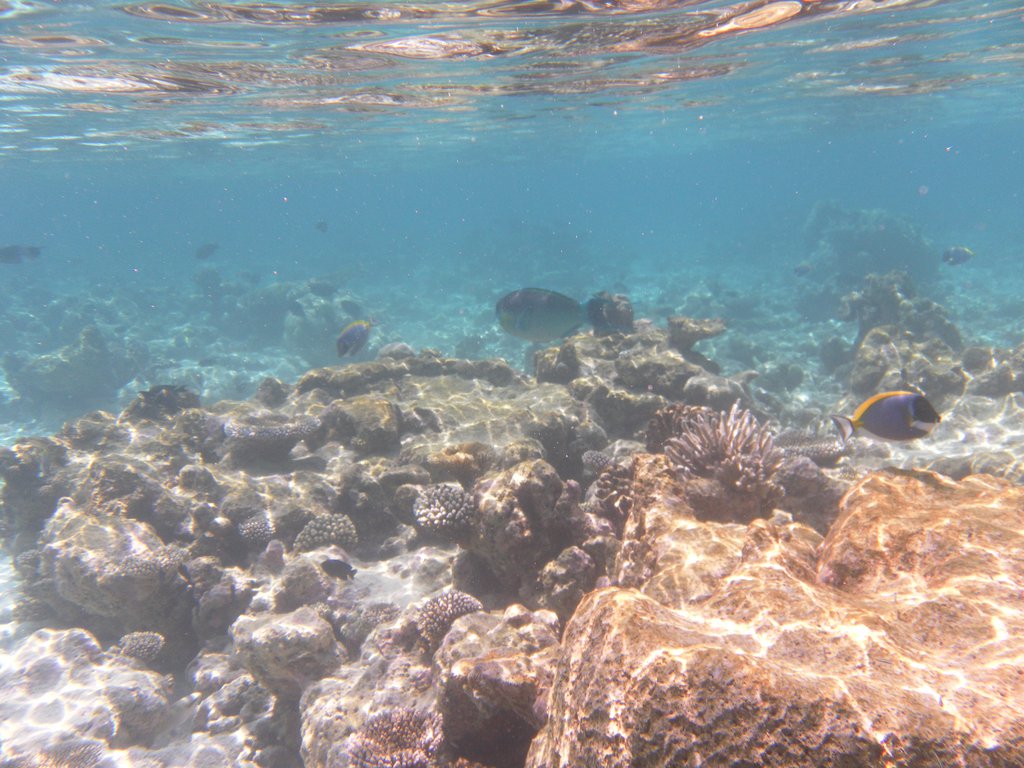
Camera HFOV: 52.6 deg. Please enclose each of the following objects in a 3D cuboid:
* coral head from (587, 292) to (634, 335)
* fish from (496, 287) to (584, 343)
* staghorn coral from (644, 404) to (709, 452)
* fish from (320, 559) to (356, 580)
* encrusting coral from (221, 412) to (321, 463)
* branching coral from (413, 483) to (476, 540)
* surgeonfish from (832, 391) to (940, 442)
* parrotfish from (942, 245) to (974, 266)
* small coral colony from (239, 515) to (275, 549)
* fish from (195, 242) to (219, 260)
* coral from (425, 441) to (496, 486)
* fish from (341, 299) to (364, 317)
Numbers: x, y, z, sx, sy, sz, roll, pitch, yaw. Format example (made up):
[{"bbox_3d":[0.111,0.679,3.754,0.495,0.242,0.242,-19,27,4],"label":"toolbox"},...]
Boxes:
[{"bbox_3d":[0.397,-0.288,4.200,0.190,0.184,0.180,0,9,0],"label":"coral head"},{"bbox_3d":[0.116,-0.282,4.200,0.370,0.220,0.100,0,9,-3],"label":"fish"},{"bbox_3d":[0.352,0.095,2.200,0.150,0.105,0.130,0,8,0],"label":"staghorn coral"},{"bbox_3d":[-0.335,0.358,2.000,0.072,0.036,0.018,18,7,-6],"label":"fish"},{"bbox_3d":[-0.627,0.140,2.700,0.255,0.090,0.200,-1,9,0],"label":"encrusting coral"},{"bbox_3d":[-0.134,0.252,2.050,0.125,0.100,0.120,-1,9,0],"label":"branching coral"},{"bbox_3d":[0.651,0.057,1.800,0.187,0.090,0.045,0,9,-3],"label":"surgeonfish"},{"bbox_3d":[2.156,-0.616,5.000,0.165,0.095,0.040,-6,10,-6],"label":"parrotfish"},{"bbox_3d":[-0.592,0.342,2.400,0.083,0.065,0.078,0,8,0],"label":"small coral colony"},{"bbox_3d":[-1.918,-0.832,6.500,0.155,0.085,0.050,-22,13,-12],"label":"fish"},{"bbox_3d":[-0.144,0.217,2.850,0.200,0.098,0.170,0,9,0],"label":"coral"},{"bbox_3d":[-0.847,-0.406,5.500,0.135,0.090,0.050,19,3,-15],"label":"fish"}]

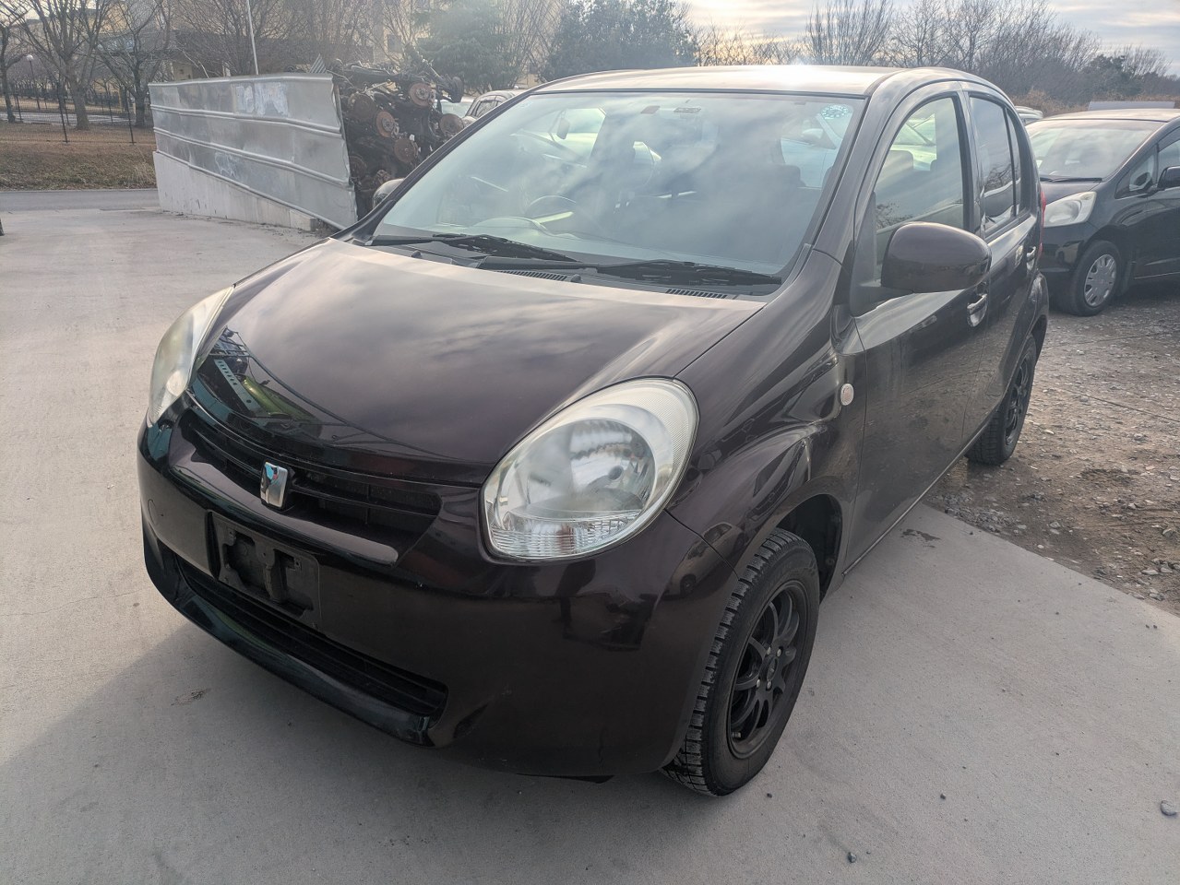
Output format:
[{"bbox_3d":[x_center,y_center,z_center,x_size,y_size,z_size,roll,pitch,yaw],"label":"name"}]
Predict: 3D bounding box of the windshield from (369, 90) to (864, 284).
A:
[{"bbox_3d":[0.033,-0.726,2.262,1.320,0.110,0.810,15,57,34],"label":"windshield"}]

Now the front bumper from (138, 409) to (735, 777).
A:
[{"bbox_3d":[-0.515,0.232,1.853,1.620,0.560,0.480,15,24,34],"label":"front bumper"}]

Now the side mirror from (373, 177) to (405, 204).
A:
[{"bbox_3d":[-0.666,-0.782,2.806,0.230,0.165,0.135,15,24,34],"label":"side mirror"}]

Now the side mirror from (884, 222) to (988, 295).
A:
[{"bbox_3d":[0.737,-0.394,1.835,0.230,0.165,0.135,15,24,34],"label":"side mirror"}]

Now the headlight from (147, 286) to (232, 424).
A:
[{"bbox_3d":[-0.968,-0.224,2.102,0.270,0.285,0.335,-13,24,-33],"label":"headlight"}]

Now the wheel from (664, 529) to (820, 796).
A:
[{"bbox_3d":[0.317,0.454,1.835,0.175,0.575,0.575,15,24,34],"label":"wheel"}]

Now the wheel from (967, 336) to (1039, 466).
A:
[{"bbox_3d":[1.774,-0.192,3.683,0.175,0.575,0.575,15,24,34],"label":"wheel"}]

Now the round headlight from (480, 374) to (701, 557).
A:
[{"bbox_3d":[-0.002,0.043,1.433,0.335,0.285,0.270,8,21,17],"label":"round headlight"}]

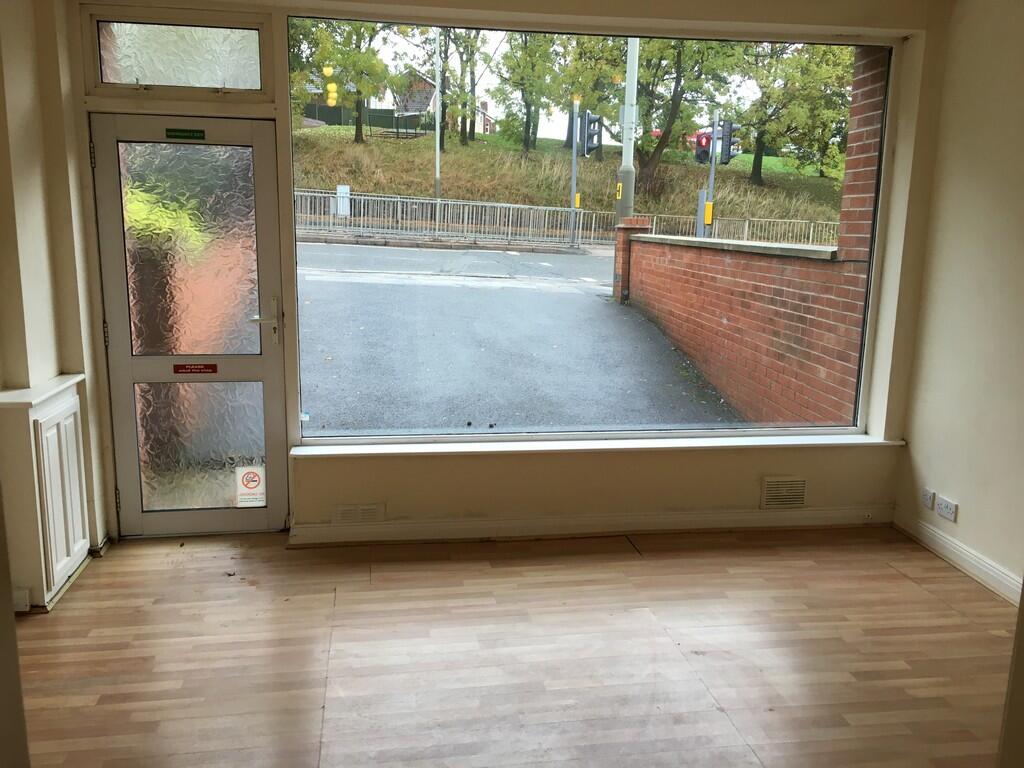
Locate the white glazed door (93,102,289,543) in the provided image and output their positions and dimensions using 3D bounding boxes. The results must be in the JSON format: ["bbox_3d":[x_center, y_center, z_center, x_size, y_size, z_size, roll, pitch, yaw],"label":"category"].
[{"bbox_3d":[-1.528,-0.240,4.151,0.808,2.017,0.060,-1,10,-8],"label":"white glazed door"}]

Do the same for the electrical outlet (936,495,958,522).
[{"bbox_3d":[2.087,0.600,4.116,0.020,0.086,0.146,0,10,-5],"label":"electrical outlet"}]

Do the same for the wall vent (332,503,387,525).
[{"bbox_3d":[-0.747,0.631,4.199,0.250,0.095,0.015,-1,10,-8],"label":"wall vent"}]

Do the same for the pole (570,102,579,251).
[{"bbox_3d":[1.521,-5.043,20.687,0.120,3.484,0.120,-1,10,-8],"label":"pole"}]

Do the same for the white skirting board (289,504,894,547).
[{"bbox_3d":[0.485,0.721,4.389,3.157,0.102,0.020,-1,10,-8],"label":"white skirting board"}]

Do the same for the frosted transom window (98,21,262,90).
[{"bbox_3d":[-1.504,-1.493,3.922,0.700,0.268,0.045,-1,10,-8],"label":"frosted transom window"}]

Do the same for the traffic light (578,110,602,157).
[{"bbox_3d":[1.911,-6.061,20.800,0.500,1.080,0.480,4,11,14],"label":"traffic light"}]

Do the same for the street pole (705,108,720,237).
[{"bbox_3d":[4.693,-4.744,20.203,0.120,3.305,0.120,-1,10,-8],"label":"street pole"}]

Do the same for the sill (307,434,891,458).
[{"bbox_3d":[0.491,0.320,4.398,3.150,0.023,0.171,-1,10,-8],"label":"sill"}]

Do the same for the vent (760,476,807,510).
[{"bbox_3d":[1.419,0.568,4.495,0.240,0.165,0.018,-1,10,-8],"label":"vent"}]

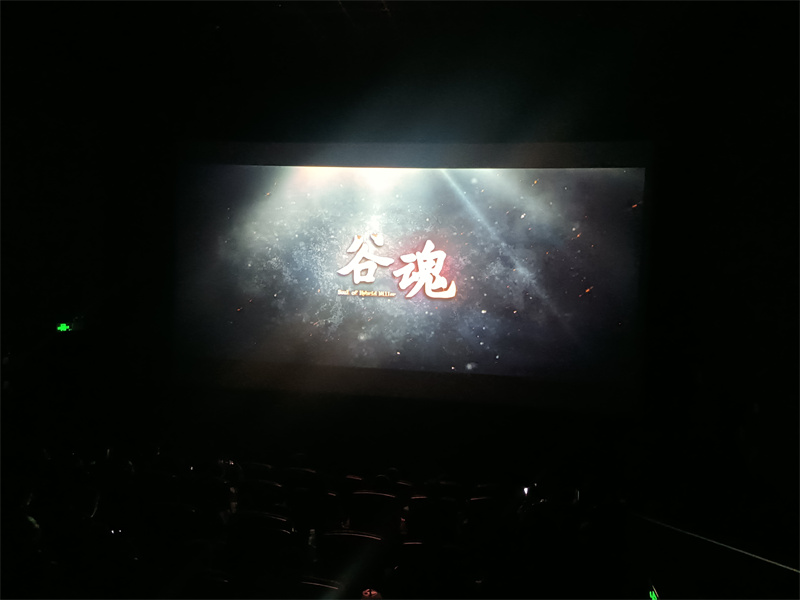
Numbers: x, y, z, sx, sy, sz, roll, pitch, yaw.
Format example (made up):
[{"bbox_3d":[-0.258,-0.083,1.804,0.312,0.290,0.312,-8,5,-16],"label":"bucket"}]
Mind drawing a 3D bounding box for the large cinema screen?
[{"bbox_3d":[-0.041,-0.653,13.342,10.200,5.450,0.200,2,1,9],"label":"large cinema screen"}]

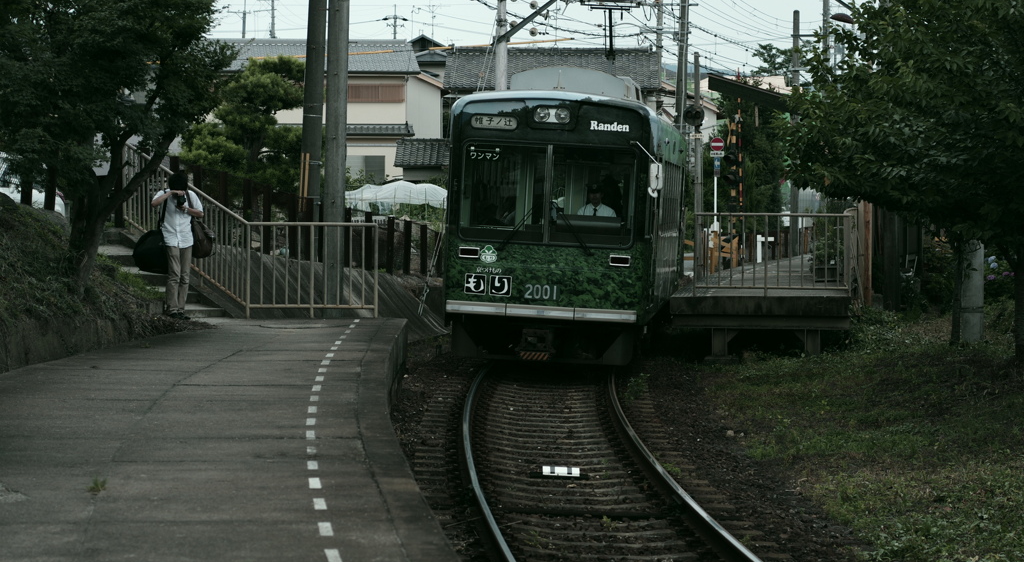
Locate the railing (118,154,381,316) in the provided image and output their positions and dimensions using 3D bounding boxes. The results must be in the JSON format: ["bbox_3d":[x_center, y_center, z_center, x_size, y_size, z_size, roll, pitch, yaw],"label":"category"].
[{"bbox_3d":[-3.249,-0.658,36.424,1.500,2.070,4.300,-1,2,-28],"label":"railing"}]

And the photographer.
[{"bbox_3d":[-3.855,-0.398,34.400,0.600,1.700,0.450,0,2,-6],"label":"photographer"}]

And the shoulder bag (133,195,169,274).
[{"bbox_3d":[-4.179,-0.539,34.550,0.450,0.920,0.300,1,2,17],"label":"shoulder bag"}]

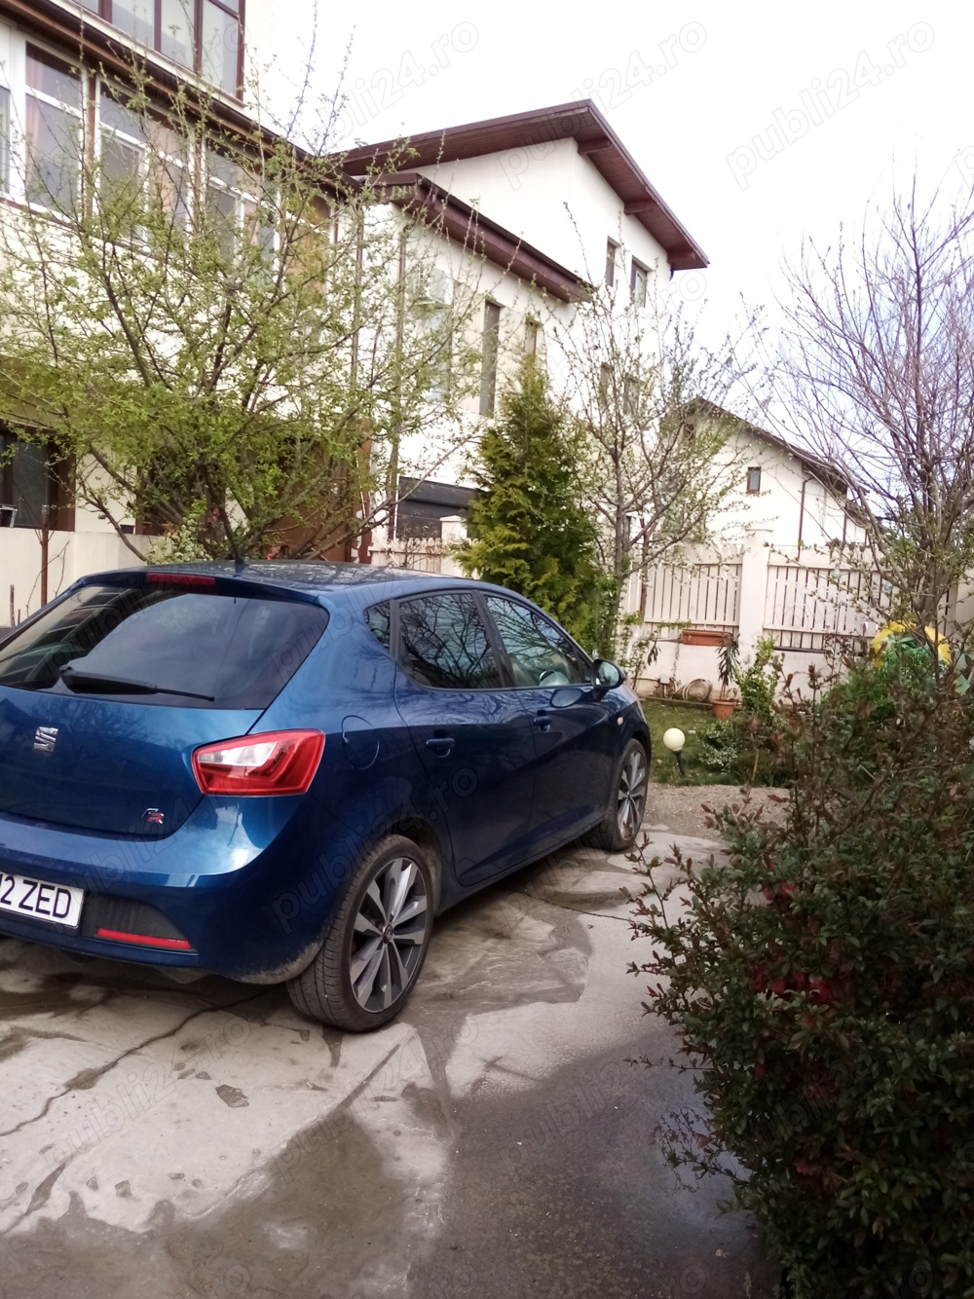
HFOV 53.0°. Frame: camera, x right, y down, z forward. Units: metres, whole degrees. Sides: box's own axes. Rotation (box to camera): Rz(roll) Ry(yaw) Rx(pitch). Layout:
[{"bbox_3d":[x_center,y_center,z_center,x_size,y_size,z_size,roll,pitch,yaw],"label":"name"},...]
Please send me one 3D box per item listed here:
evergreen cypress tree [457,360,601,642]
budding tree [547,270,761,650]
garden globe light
[{"bbox_3d":[0.443,-1.137,9.800,1.420,3.600,1.400,3,5,0],"label":"evergreen cypress tree"},{"bbox_3d":[1.649,-1.529,9.700,2.150,4.500,2.100,3,5,0],"label":"budding tree"},{"bbox_3d":[1.387,0.759,7.150,0.165,0.380,0.165,-7,4,0],"label":"garden globe light"}]

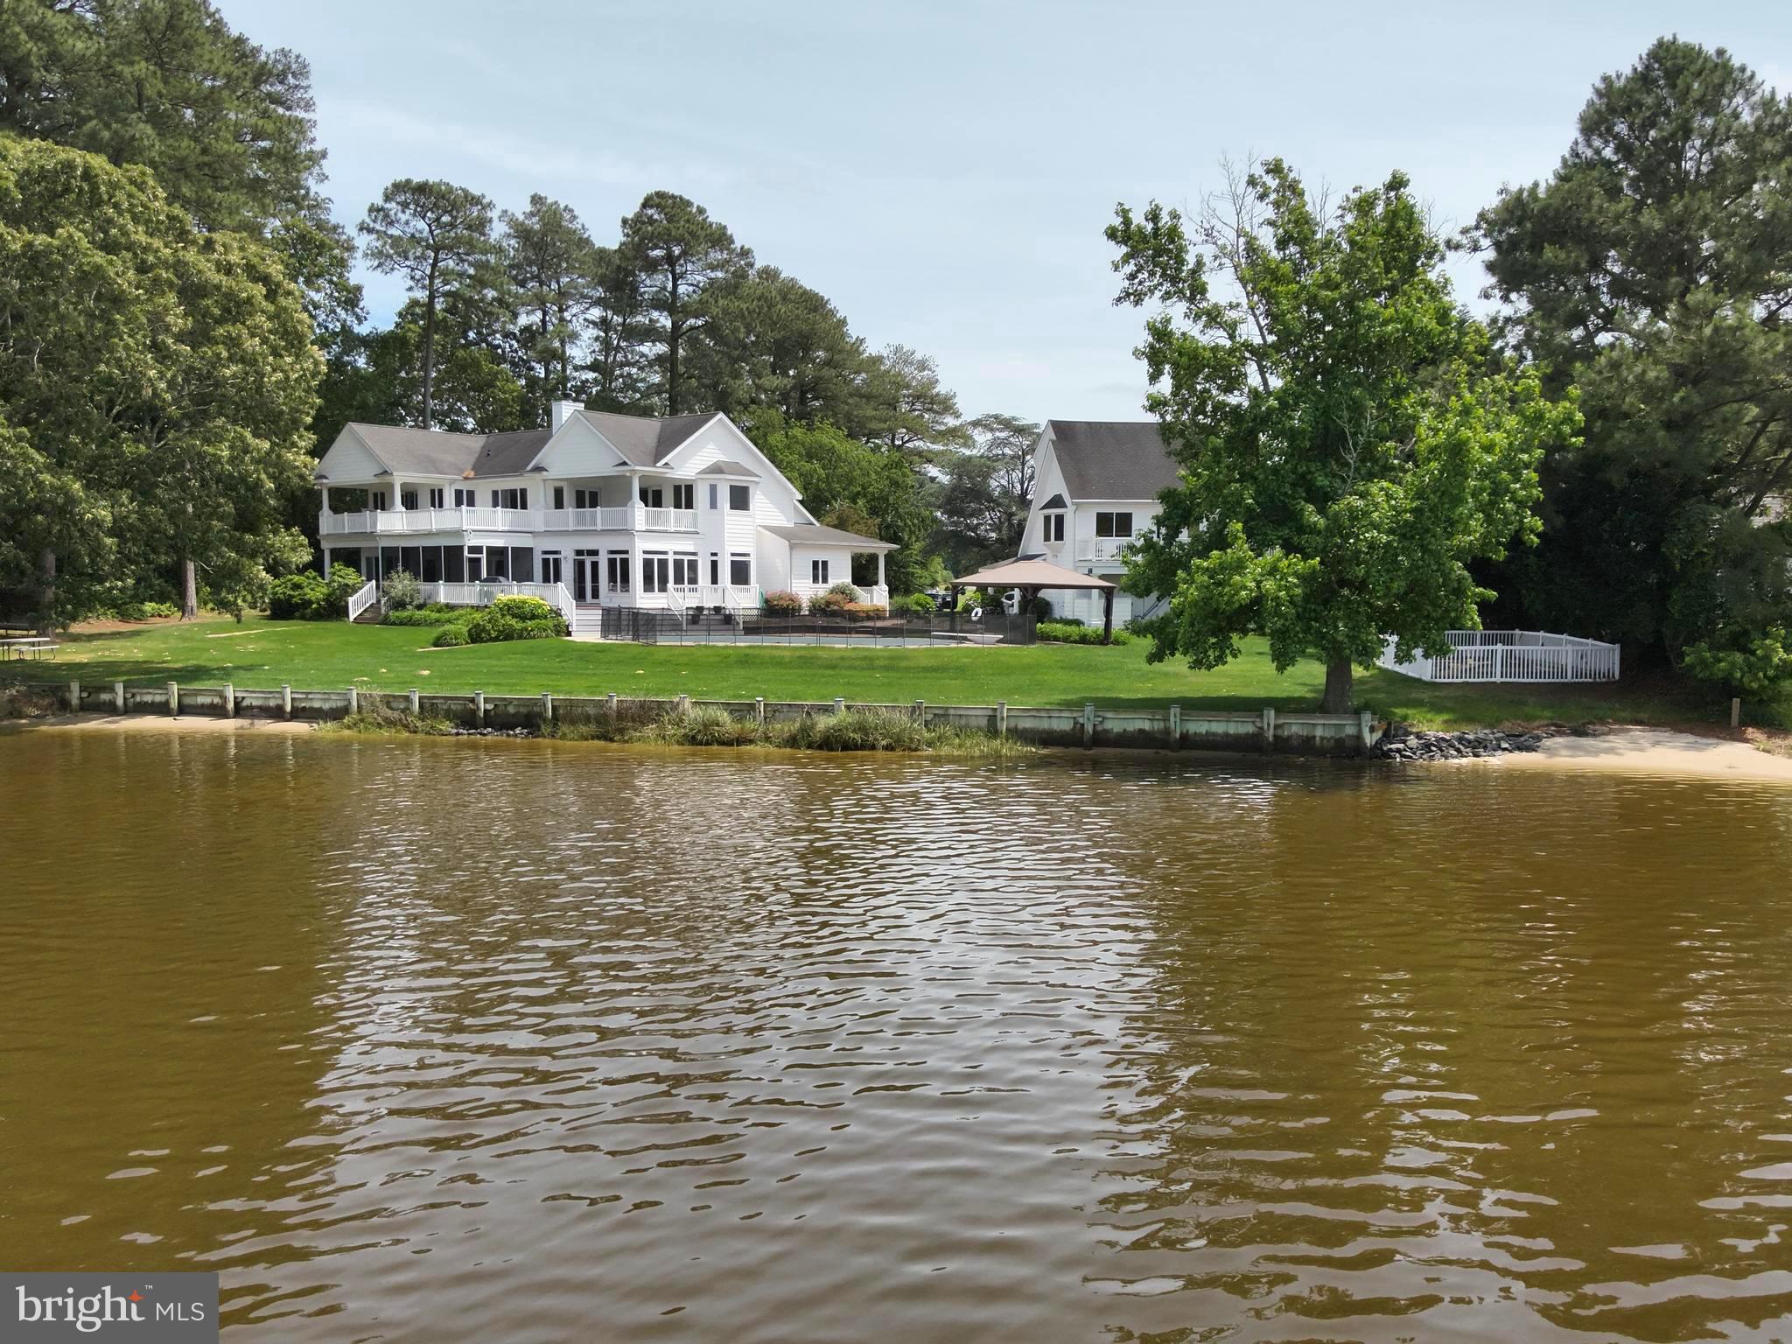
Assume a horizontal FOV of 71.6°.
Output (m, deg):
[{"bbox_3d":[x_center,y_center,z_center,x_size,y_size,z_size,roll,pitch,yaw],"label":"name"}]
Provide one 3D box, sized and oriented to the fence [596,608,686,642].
[{"bbox_3d":[-9.975,-1.757,48.511,3.900,1.220,0.800,3,5,35],"label":"fence"}]

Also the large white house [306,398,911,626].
[{"bbox_3d":[-14.205,-7.741,63.067,19.993,10.400,20.734,3,5,35],"label":"large white house"}]

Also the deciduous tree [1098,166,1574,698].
[{"bbox_3d":[12.836,-6.671,35.588,12.948,15.589,12.200,2,5,20],"label":"deciduous tree"}]

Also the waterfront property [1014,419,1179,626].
[{"bbox_3d":[13.226,-7.830,65.578,11.000,10.281,12.901,0,4,-6],"label":"waterfront property"}]

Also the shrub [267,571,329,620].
[{"bbox_3d":[-28.853,-3.678,59.899,2.800,2.288,2.600,-2,5,-26],"label":"shrub"}]

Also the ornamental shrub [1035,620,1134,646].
[{"bbox_3d":[7.521,-1.601,49.624,3.900,0.900,1.300,3,5,35],"label":"ornamental shrub"}]

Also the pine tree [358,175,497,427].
[{"bbox_3d":[-27.810,-16.561,74.945,8.303,25.696,7.957,-2,5,-20],"label":"pine tree"}]

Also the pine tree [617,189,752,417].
[{"bbox_3d":[-12.821,-16.411,75.957,7.913,25.292,7.583,-1,5,-9],"label":"pine tree"}]

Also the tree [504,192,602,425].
[{"bbox_3d":[-21.487,-17.015,78.921,6.057,26.007,5.805,-1,5,-15],"label":"tree"}]

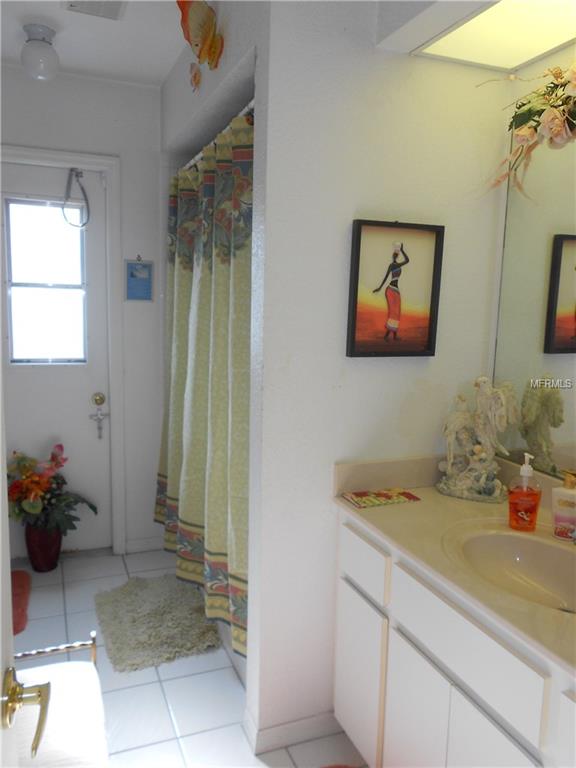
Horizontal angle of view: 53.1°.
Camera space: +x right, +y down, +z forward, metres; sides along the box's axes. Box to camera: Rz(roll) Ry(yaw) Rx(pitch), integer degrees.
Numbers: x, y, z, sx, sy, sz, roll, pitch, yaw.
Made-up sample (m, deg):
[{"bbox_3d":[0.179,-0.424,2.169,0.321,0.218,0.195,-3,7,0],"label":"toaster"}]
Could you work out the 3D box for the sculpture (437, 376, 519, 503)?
[{"bbox_3d":[0.600,0.165,1.815,0.242,0.375,0.165,4,9,19],"label":"sculpture"}]

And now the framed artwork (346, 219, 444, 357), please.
[{"bbox_3d":[0.329,-0.282,1.740,0.314,0.393,0.022,-2,9,-22],"label":"framed artwork"}]

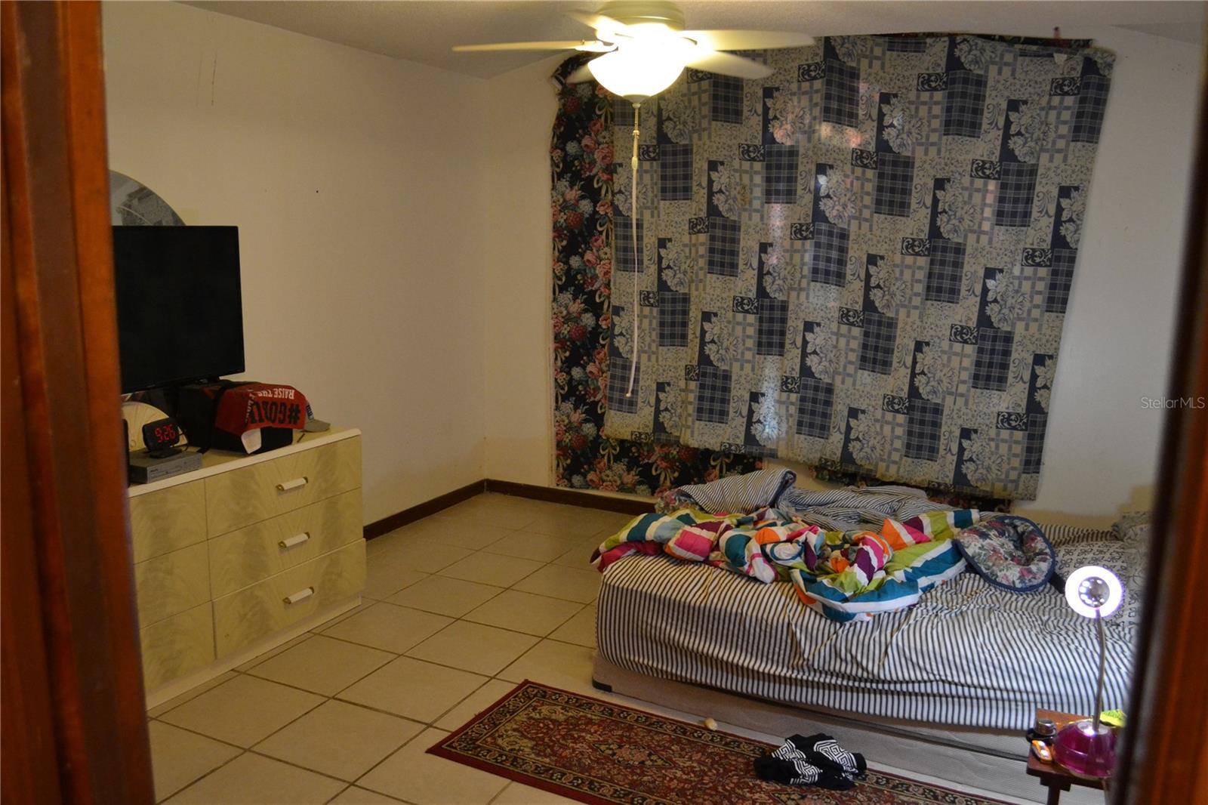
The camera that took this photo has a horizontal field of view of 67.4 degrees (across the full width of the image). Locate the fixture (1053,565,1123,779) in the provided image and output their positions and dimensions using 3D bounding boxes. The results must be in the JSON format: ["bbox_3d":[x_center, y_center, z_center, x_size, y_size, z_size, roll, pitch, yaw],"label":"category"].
[{"bbox_3d":[1.030,0.540,1.873,0.155,0.411,0.165,7,11,30],"label":"fixture"}]

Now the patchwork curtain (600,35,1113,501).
[{"bbox_3d":[1.096,-0.703,4.573,2.405,2.164,0.100,6,10,25],"label":"patchwork curtain"}]

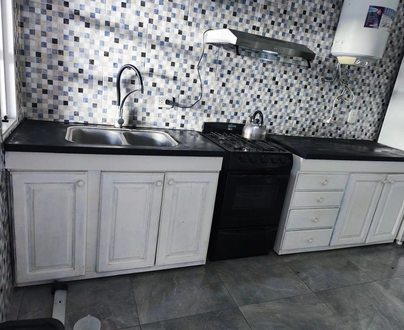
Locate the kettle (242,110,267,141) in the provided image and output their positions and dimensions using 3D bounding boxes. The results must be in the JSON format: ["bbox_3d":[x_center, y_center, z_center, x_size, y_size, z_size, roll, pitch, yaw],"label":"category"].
[{"bbox_3d":[0.426,-0.331,2.353,0.200,0.218,0.210,-4,22,-33],"label":"kettle"}]

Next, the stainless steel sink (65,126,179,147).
[{"bbox_3d":[-0.526,-0.115,1.931,0.670,0.171,0.456,1,20,-22],"label":"stainless steel sink"}]

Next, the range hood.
[{"bbox_3d":[0.390,-0.813,2.055,0.591,0.151,0.505,1,20,-22],"label":"range hood"}]

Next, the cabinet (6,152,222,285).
[{"bbox_3d":[-0.576,0.237,2.059,1.206,0.840,0.563,1,20,-22],"label":"cabinet"}]

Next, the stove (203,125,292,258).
[{"bbox_3d":[0.280,0.199,2.377,0.519,0.953,0.536,1,20,-22],"label":"stove"}]

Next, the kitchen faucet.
[{"bbox_3d":[-0.490,-0.439,1.960,0.278,0.439,0.068,21,22,32],"label":"kitchen faucet"}]

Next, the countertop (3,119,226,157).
[{"bbox_3d":[-0.512,-0.176,1.923,1.211,0.038,0.559,1,20,-22],"label":"countertop"}]

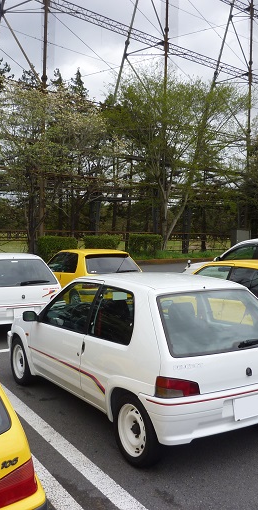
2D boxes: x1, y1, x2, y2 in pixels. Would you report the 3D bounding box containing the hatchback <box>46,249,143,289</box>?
[{"bbox_3d":[-1.059,0.514,11.319,1.600,1.365,3.660,-2,4,-29],"label":"hatchback"}]

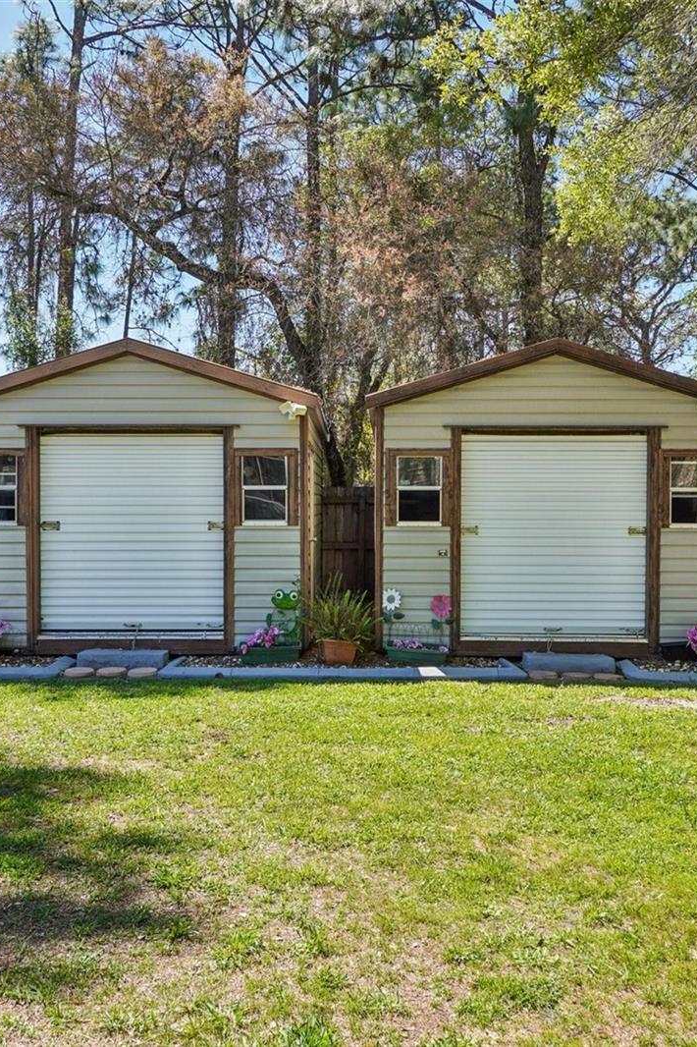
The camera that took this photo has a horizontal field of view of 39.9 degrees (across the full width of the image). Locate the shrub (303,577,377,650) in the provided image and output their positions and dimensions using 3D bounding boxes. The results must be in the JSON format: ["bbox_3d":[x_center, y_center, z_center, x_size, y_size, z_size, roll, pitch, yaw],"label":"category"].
[{"bbox_3d":[-0.074,0.832,8.920,0.660,0.650,0.600,0,1,0],"label":"shrub"}]

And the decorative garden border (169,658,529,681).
[{"bbox_3d":[-0.050,1.314,8.660,3.240,0.090,0.700,0,1,0],"label":"decorative garden border"}]

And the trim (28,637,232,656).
[{"bbox_3d":[-2.150,1.216,9.470,1.910,0.170,0.060,0,1,0],"label":"trim"}]

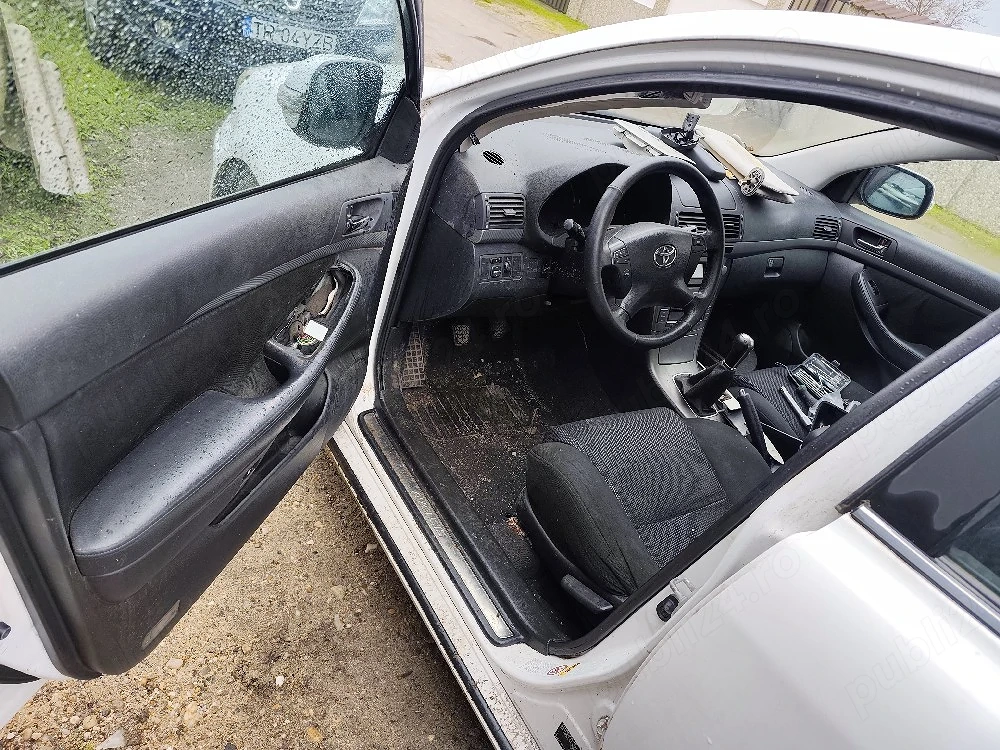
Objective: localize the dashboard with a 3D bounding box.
[{"bbox_3d":[0.382,-0.436,1.902,1.440,0.470,0.560,-6,35,-32],"label":"dashboard"}]

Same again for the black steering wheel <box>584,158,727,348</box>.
[{"bbox_3d":[0.311,-0.249,1.362,0.380,0.380,0.120,-6,13,-32],"label":"black steering wheel"}]

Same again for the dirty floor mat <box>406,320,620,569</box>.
[{"bbox_3d":[0.073,0.169,1.788,0.500,0.100,0.780,-6,35,-32],"label":"dirty floor mat"}]

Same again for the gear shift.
[{"bbox_3d":[0.562,-0.026,1.697,0.120,0.200,0.170,-6,35,-32],"label":"gear shift"}]

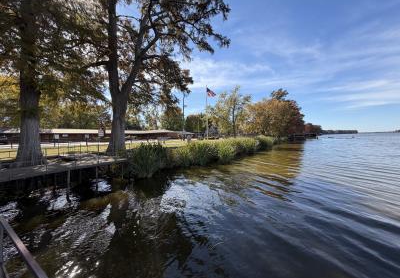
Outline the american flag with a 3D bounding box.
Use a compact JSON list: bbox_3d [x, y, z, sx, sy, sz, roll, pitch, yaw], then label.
[{"bbox_3d":[2.274,-9.197,32.000,1.850,1.750,0.300,-1,1,3],"label":"american flag"}]

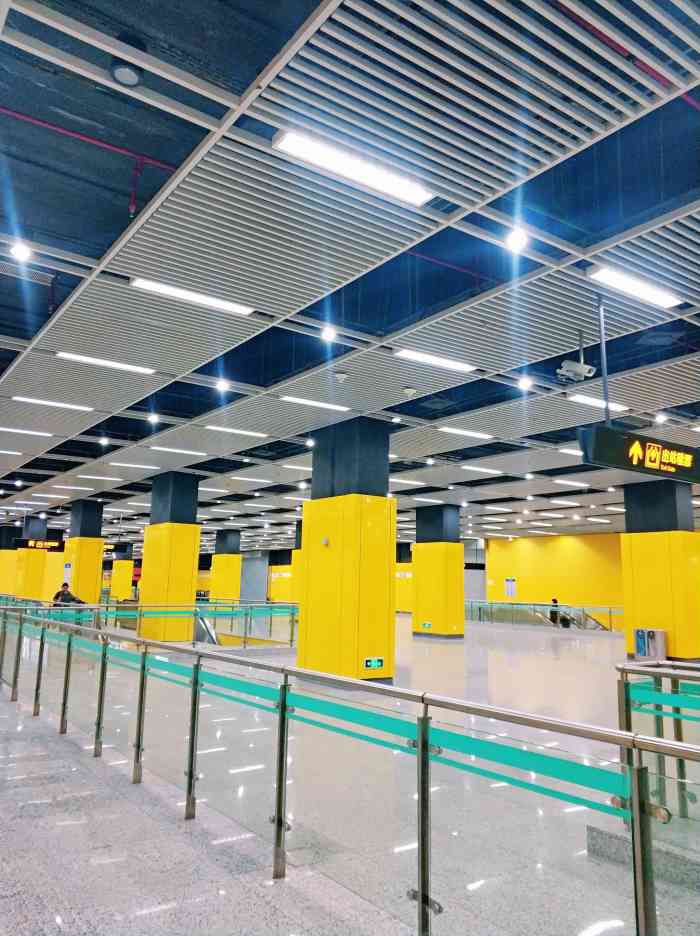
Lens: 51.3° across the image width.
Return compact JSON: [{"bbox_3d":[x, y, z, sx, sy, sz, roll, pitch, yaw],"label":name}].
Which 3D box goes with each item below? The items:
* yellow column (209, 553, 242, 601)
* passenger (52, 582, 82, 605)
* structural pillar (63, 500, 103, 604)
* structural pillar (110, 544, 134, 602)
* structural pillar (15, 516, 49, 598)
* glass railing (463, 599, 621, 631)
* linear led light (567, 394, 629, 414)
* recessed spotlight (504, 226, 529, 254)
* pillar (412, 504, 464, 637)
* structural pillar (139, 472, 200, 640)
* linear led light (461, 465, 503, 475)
[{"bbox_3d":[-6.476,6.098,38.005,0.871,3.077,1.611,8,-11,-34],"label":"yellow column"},{"bbox_3d":[-6.491,3.377,16.600,0.600,1.540,0.420,1,-9,2],"label":"passenger"},{"bbox_3d":[-9.522,3.436,26.055,0.871,4.338,1.611,8,-11,-34],"label":"structural pillar"},{"bbox_3d":[-15.938,7.437,51.416,0.871,4.338,1.611,8,-11,-34],"label":"structural pillar"},{"bbox_3d":[-14.261,4.417,32.709,0.871,4.338,1.611,8,-11,-34],"label":"structural pillar"},{"bbox_3d":[9.152,7.209,35.642,0.120,1.120,9.700,8,-11,-34],"label":"glass railing"},{"bbox_3d":[3.640,-0.962,10.621,1.210,0.070,0.160,8,-11,-34],"label":"linear led light"},{"bbox_3d":[1.352,-1.841,5.903,0.170,0.110,0.170,8,-11,-34],"label":"recessed spotlight"},{"bbox_3d":[3.015,3.516,24.798,0.871,4.338,1.611,8,-11,-34],"label":"pillar"},{"bbox_3d":[-4.784,2.456,19.400,0.871,4.338,1.611,8,-11,-34],"label":"structural pillar"},{"bbox_3d":[3.057,0.028,16.767,1.210,0.070,0.160,8,-11,-34],"label":"linear led light"}]

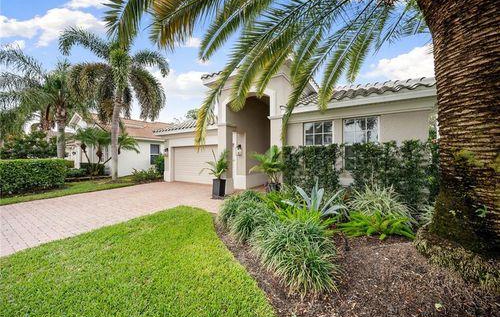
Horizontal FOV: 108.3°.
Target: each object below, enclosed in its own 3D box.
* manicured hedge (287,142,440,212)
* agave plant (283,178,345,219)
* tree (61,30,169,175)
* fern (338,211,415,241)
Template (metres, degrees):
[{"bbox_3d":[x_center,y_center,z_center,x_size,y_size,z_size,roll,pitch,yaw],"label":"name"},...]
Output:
[{"bbox_3d":[2.870,0.480,5.270,3.950,1.800,0.650,0,0,29],"label":"manicured hedge"},{"bbox_3d":[1.540,0.900,4.200,1.400,0.880,1.350,0,0,29],"label":"agave plant"},{"bbox_3d":[-8.650,-3.500,12.050,5.800,9.900,5.800,0,0,29],"label":"tree"},{"bbox_3d":[2.400,1.160,3.430,1.200,0.420,1.150,0,0,29],"label":"fern"}]

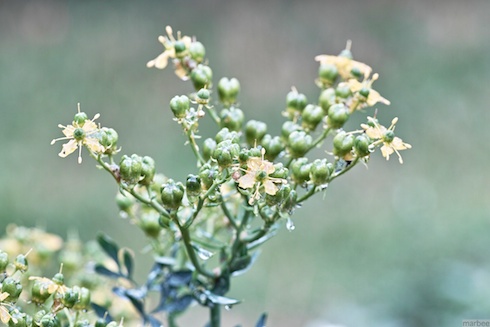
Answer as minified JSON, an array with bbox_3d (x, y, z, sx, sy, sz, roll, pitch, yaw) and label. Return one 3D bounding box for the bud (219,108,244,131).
[{"bbox_3d":[-0.005,-0.017,0.810,0.009,0.009,0.009,3,9,0],"label":"bud"}]

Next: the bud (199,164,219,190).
[{"bbox_3d":[-0.012,0.005,0.716,0.007,0.008,0.007,0,14,0],"label":"bud"}]

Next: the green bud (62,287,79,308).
[{"bbox_3d":[-0.058,0.045,0.718,0.006,0.007,0.006,6,11,0],"label":"green bud"}]

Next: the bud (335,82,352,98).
[{"bbox_3d":[0.035,-0.025,0.750,0.006,0.006,0.006,5,11,0],"label":"bud"}]

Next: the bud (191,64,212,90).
[{"bbox_3d":[-0.016,-0.032,0.800,0.008,0.009,0.008,6,9,0],"label":"bud"}]

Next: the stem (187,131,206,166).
[{"bbox_3d":[-0.016,-0.005,0.732,0.002,0.013,0.002,-23,0,0],"label":"stem"}]

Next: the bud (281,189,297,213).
[{"bbox_3d":[0.014,0.012,0.692,0.005,0.008,0.006,18,12,0],"label":"bud"}]

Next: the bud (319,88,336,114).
[{"bbox_3d":[0.029,-0.021,0.736,0.007,0.009,0.007,7,11,0],"label":"bud"}]

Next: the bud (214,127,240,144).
[{"bbox_3d":[-0.006,-0.008,0.725,0.008,0.008,0.008,0,15,0],"label":"bud"}]

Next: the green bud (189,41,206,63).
[{"bbox_3d":[-0.017,-0.039,0.745,0.006,0.007,0.006,-5,11,0],"label":"green bud"}]

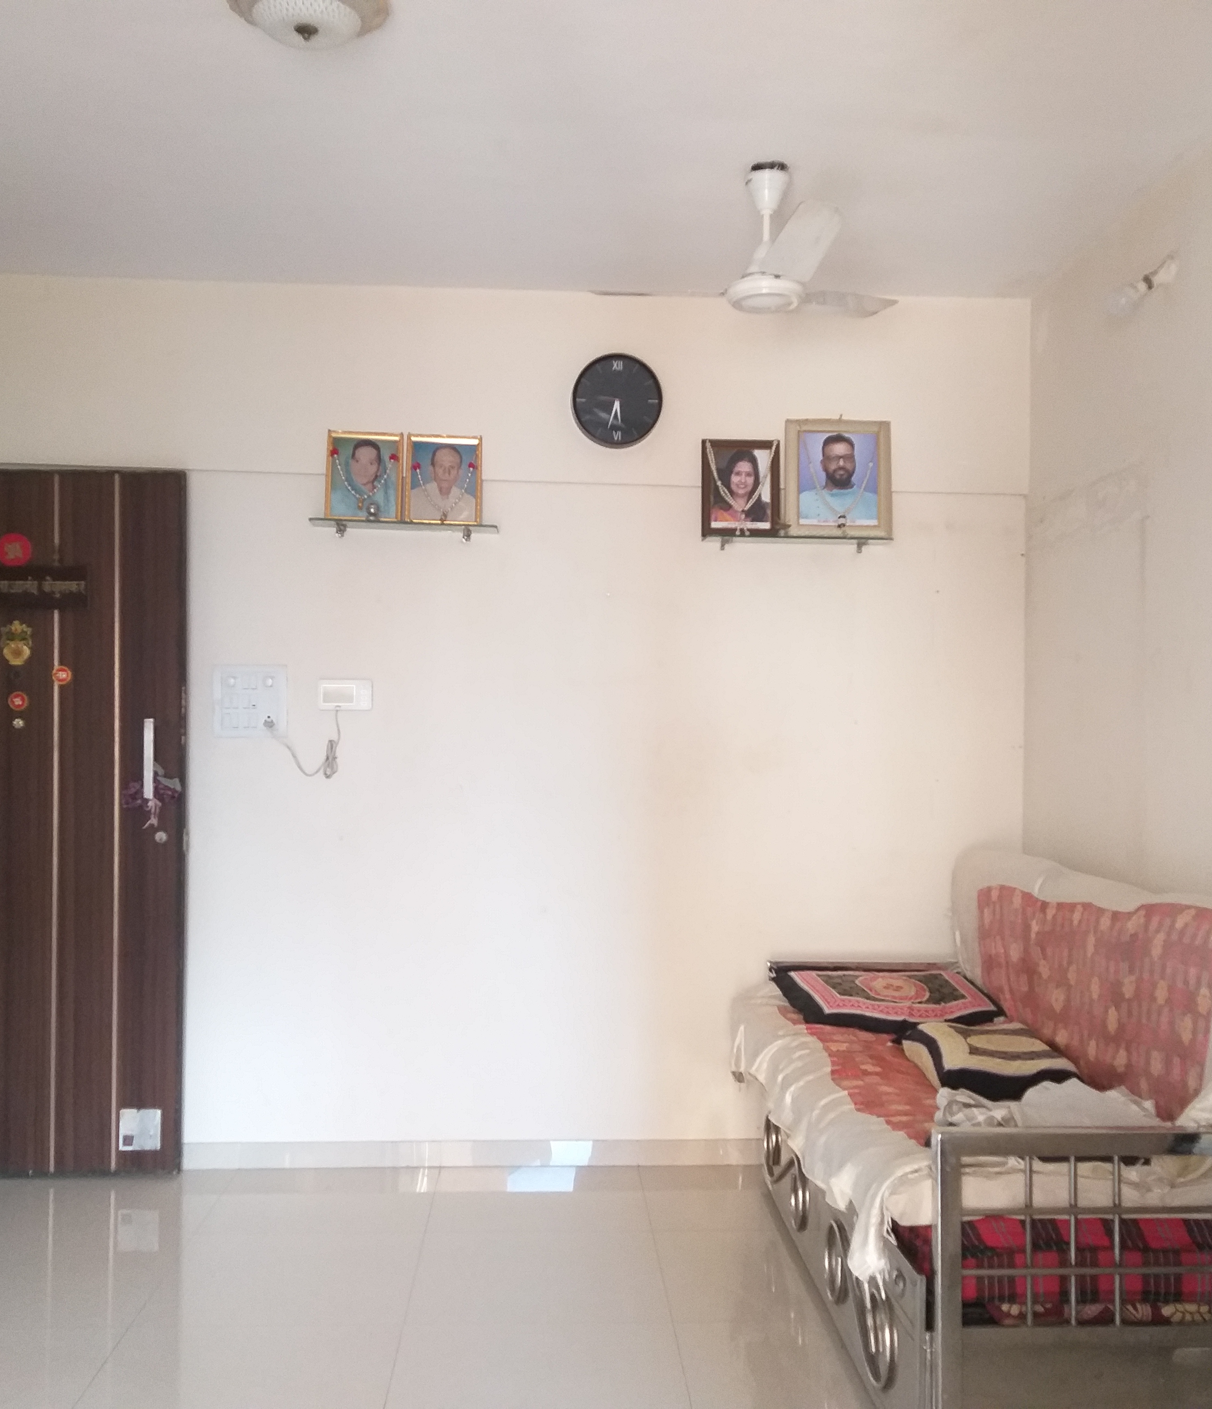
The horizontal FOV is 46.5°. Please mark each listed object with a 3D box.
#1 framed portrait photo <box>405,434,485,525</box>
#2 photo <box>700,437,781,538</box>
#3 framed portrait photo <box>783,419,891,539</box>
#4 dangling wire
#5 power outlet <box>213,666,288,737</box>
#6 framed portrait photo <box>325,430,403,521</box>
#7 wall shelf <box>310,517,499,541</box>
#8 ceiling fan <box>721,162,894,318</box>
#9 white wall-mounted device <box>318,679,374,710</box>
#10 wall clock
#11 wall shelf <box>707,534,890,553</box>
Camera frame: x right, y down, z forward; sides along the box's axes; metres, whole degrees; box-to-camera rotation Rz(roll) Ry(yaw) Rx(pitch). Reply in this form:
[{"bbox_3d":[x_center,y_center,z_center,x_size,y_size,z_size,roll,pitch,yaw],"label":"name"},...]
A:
[{"bbox_3d":[-0.487,-0.672,4.252,0.227,0.285,0.025,1,-10,-3],"label":"framed portrait photo"},{"bbox_3d":[0.407,-0.648,4.237,0.232,0.294,0.025,1,-9,-3],"label":"photo"},{"bbox_3d":[0.700,-0.678,4.251,0.316,0.356,0.025,1,-9,-3],"label":"framed portrait photo"},{"bbox_3d":[-0.892,0.121,4.206,0.207,0.205,0.035,1,0,-3],"label":"dangling wire"},{"bbox_3d":[-1.059,-0.008,4.210,0.222,0.218,0.020,1,0,-3],"label":"power outlet"},{"bbox_3d":[-0.714,-0.677,4.181,0.225,0.268,0.022,2,-10,-3],"label":"framed portrait photo"},{"bbox_3d":[-0.598,-0.517,4.220,0.552,0.040,0.125,1,-1,-3],"label":"wall shelf"},{"bbox_3d":[0.371,-1.106,3.286,0.890,0.355,0.860,1,-1,-3],"label":"ceiling fan"},{"bbox_3d":[-0.779,-0.029,4.221,0.162,0.093,0.022,1,0,-3],"label":"white wall-mounted device"},{"bbox_3d":[0.036,-0.923,4.296,0.276,0.278,0.045,1,-1,-3],"label":"wall clock"},{"bbox_3d":[0.575,-0.480,4.277,0.565,0.038,0.125,1,-1,-3],"label":"wall shelf"}]

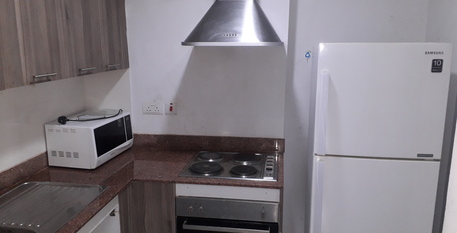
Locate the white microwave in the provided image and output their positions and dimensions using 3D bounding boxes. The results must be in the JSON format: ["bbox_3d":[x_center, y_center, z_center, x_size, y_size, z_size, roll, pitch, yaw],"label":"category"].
[{"bbox_3d":[-0.935,0.151,2.460,0.347,0.270,0.470,2,12,12],"label":"white microwave"}]

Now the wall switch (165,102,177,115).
[{"bbox_3d":[-0.419,-0.058,2.626,0.088,0.089,0.012,1,12,8],"label":"wall switch"}]

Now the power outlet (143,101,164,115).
[{"bbox_3d":[-0.557,-0.061,2.644,0.149,0.089,0.012,1,12,8],"label":"power outlet"}]

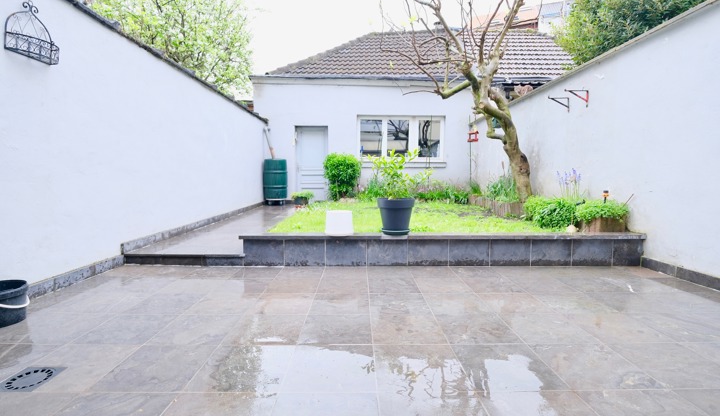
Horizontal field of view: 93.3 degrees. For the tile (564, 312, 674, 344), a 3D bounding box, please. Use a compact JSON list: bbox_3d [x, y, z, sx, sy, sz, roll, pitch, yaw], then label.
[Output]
[{"bbox_3d":[1.655,0.791,2.218,0.447,0.020,0.440,0,6,0],"label":"tile"}]

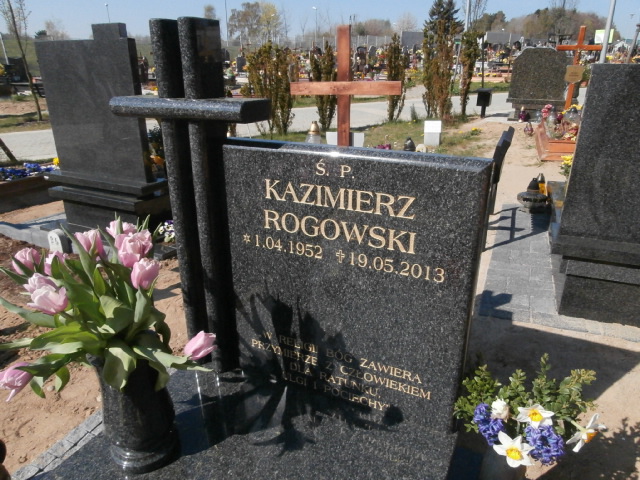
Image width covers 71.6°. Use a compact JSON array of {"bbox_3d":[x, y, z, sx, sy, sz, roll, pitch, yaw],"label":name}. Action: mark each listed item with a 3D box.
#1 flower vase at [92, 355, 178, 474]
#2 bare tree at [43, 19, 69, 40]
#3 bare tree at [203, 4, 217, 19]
[{"bbox_3d":[-0.394,0.352,0.978,0.164,0.271,0.164,-10,24,-25],"label":"flower vase"},{"bbox_3d":[-37.719,-29.365,64.263,4.055,4.880,4.055,-11,24,-26],"label":"bare tree"},{"bbox_3d":[-16.880,-32.603,69.017,2.644,7.166,2.644,-4,22,-12],"label":"bare tree"}]

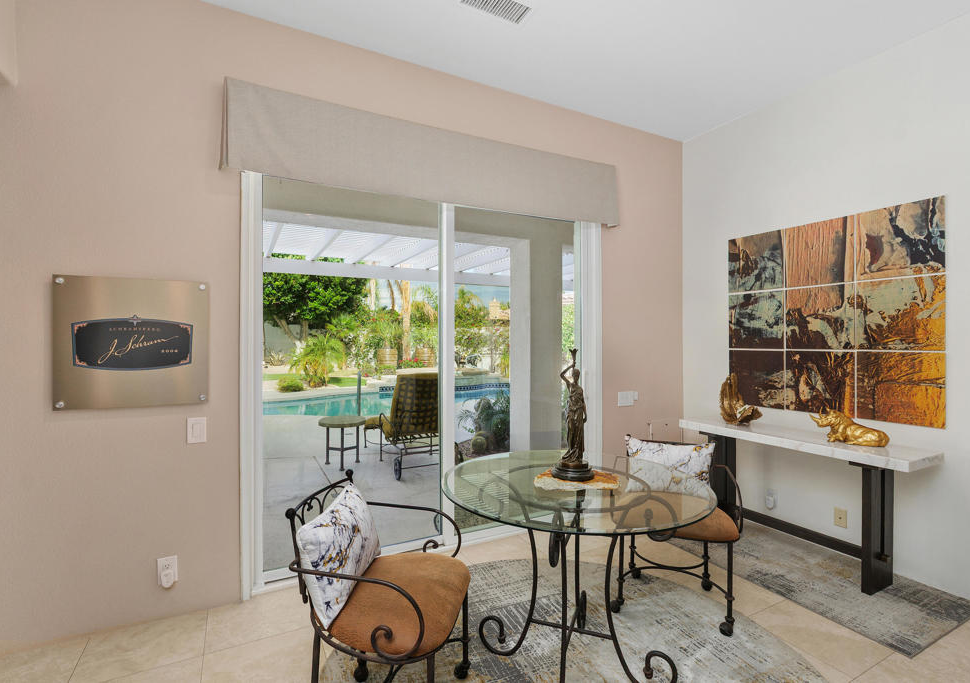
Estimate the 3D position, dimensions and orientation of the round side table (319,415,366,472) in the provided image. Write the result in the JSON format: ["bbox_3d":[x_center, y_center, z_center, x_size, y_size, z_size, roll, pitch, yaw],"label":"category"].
[{"bbox_3d":[-1.596,1.127,5.098,0.526,0.485,0.526,0,0,0],"label":"round side table"}]

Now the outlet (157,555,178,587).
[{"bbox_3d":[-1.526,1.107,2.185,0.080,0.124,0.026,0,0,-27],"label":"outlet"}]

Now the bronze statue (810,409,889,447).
[{"bbox_3d":[2.066,0.499,2.583,0.358,0.159,0.151,0,0,41],"label":"bronze statue"}]

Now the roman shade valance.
[{"bbox_3d":[-0.176,-1.057,2.823,2.514,0.444,0.127,0,0,-27],"label":"roman shade valance"}]

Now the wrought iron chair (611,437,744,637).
[{"bbox_3d":[0.972,0.930,2.355,0.580,0.800,0.550,0,0,20],"label":"wrought iron chair"}]

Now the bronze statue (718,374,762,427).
[{"bbox_3d":[1.797,0.406,3.199,0.190,0.350,0.230,0,0,-27],"label":"bronze statue"}]

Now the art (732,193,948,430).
[{"bbox_3d":[2.155,-0.151,2.946,0.024,1.237,1.223,0,0,-27],"label":"art"}]

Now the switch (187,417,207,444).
[{"bbox_3d":[-1.420,0.442,2.246,0.078,0.124,0.013,0,0,-27],"label":"switch"}]

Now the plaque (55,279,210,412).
[{"bbox_3d":[-1.629,0.007,2.129,0.585,0.598,0.030,0,0,-27],"label":"plaque"}]

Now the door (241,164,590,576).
[{"bbox_3d":[-0.215,0.150,2.942,2.403,2.360,0.130,0,0,-27],"label":"door"}]

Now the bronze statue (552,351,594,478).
[{"bbox_3d":[0.355,0.282,1.824,0.172,0.505,0.172,0,0,18],"label":"bronze statue"}]

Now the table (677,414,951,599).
[{"bbox_3d":[1.903,0.954,2.861,0.366,0.751,1.323,0,0,-27],"label":"table"}]

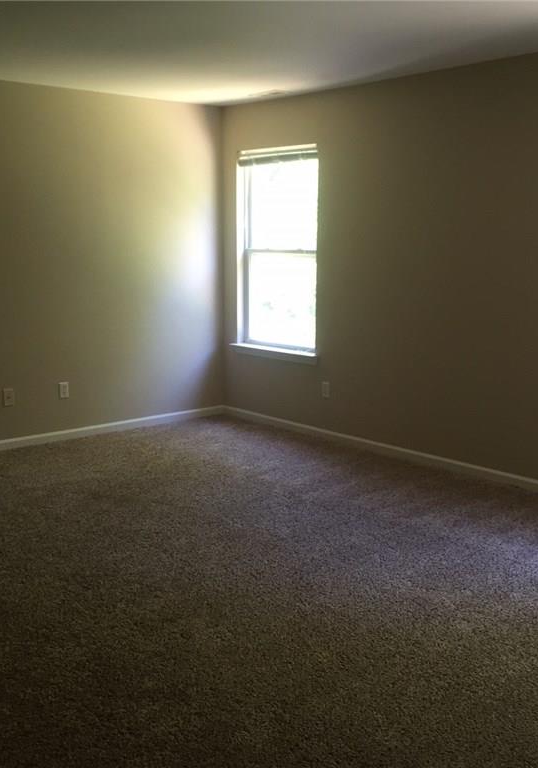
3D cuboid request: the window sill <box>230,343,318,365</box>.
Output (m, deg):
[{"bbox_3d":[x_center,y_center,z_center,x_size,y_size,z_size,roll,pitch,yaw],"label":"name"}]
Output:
[{"bbox_3d":[0.051,-0.241,6.556,0.105,0.067,1.010,-8,13,-40],"label":"window sill"}]

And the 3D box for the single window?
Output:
[{"bbox_3d":[0.081,-0.996,6.427,0.090,1.490,0.895,-8,13,-40],"label":"single window"}]

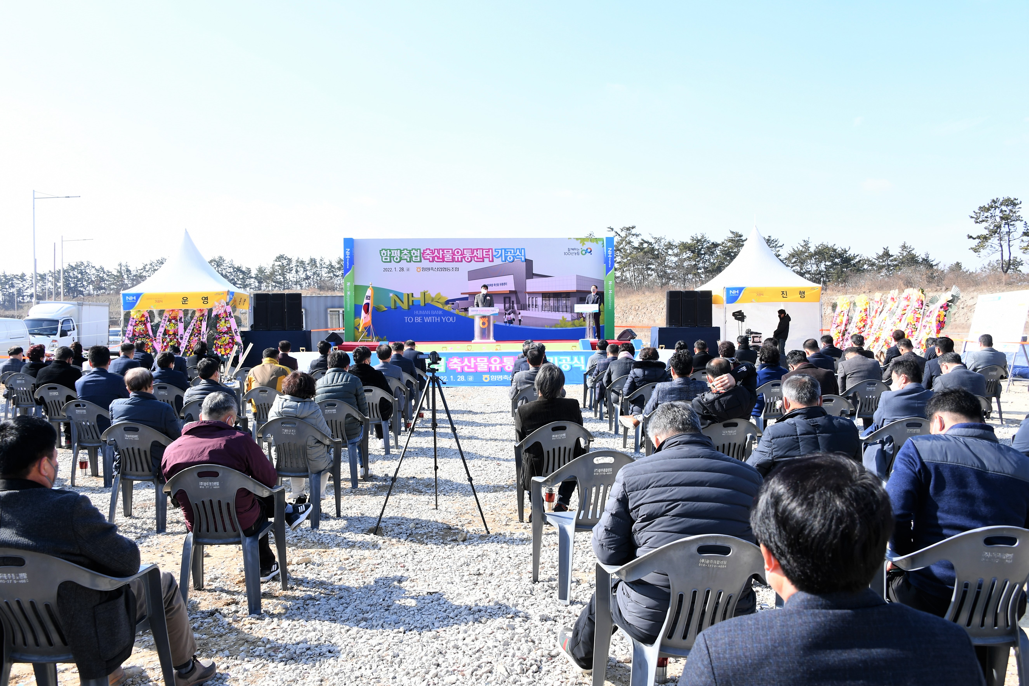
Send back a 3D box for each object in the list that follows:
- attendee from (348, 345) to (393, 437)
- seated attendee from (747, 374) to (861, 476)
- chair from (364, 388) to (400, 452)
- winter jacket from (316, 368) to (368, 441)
[{"bbox_3d":[-1.596,0.626,9.145,0.560,1.210,0.760,0,1,0],"label":"attendee"},{"bbox_3d":[1.466,0.747,4.406,0.600,1.190,0.800,-1,2,-4],"label":"seated attendee"},{"bbox_3d":[-1.581,0.841,8.915,0.560,0.790,0.560,0,1,-1],"label":"chair"},{"bbox_3d":[-1.532,0.534,7.164,0.496,0.648,0.446,0,1,-2],"label":"winter jacket"}]

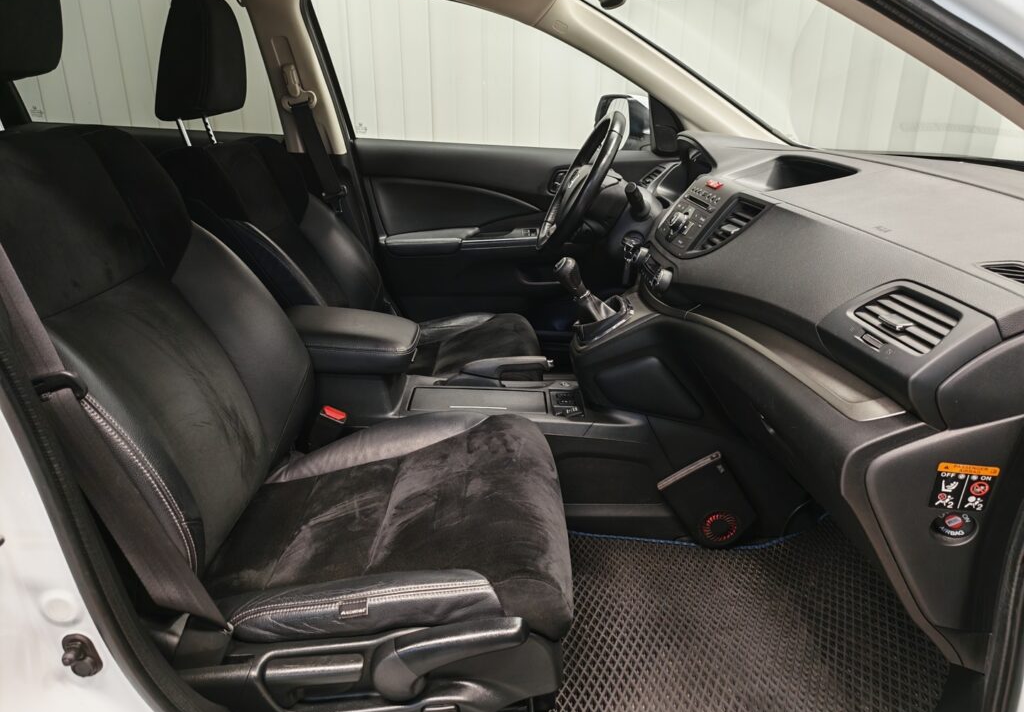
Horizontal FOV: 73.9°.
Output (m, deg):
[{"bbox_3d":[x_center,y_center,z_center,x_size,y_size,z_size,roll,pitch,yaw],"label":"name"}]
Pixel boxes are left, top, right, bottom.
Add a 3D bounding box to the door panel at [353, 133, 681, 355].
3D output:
[{"bbox_3d":[0.030,-0.308,1.935,0.940,0.590,0.140,0,19,-1],"label":"door panel"}]

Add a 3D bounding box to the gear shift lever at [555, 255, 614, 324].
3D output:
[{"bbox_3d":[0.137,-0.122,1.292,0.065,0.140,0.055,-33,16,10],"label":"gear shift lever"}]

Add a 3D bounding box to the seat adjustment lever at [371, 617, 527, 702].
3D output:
[{"bbox_3d":[-0.061,0.324,0.728,0.160,0.062,0.042,-16,18,4],"label":"seat adjustment lever"}]

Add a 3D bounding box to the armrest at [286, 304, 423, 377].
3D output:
[{"bbox_3d":[-0.344,-0.034,1.299,0.330,0.090,0.190,0,19,-1],"label":"armrest"}]

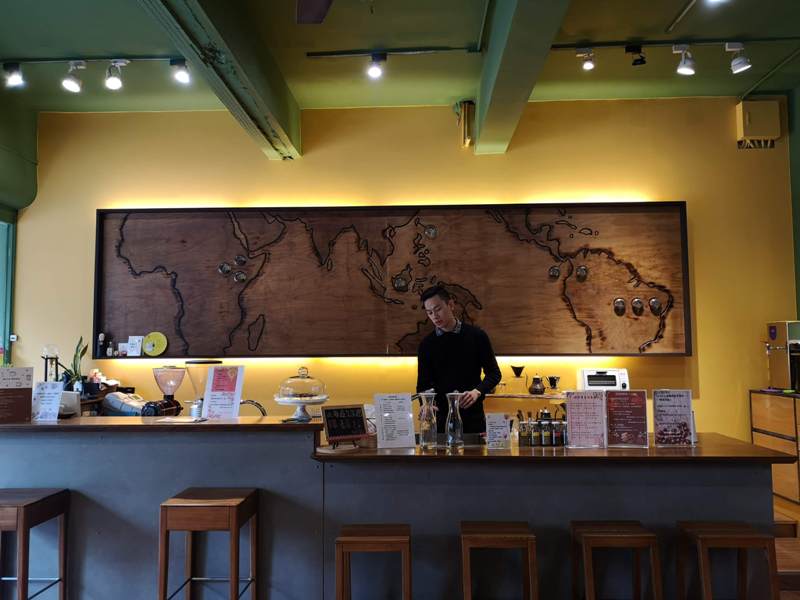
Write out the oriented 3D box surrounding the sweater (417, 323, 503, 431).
[{"bbox_3d":[0.370,0.496,3.945,0.500,0.680,0.350,-1,-4,15],"label":"sweater"}]

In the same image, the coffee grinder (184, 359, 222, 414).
[{"bbox_3d":[-1.170,0.610,3.704,0.220,0.500,0.280,0,-4,2],"label":"coffee grinder"}]

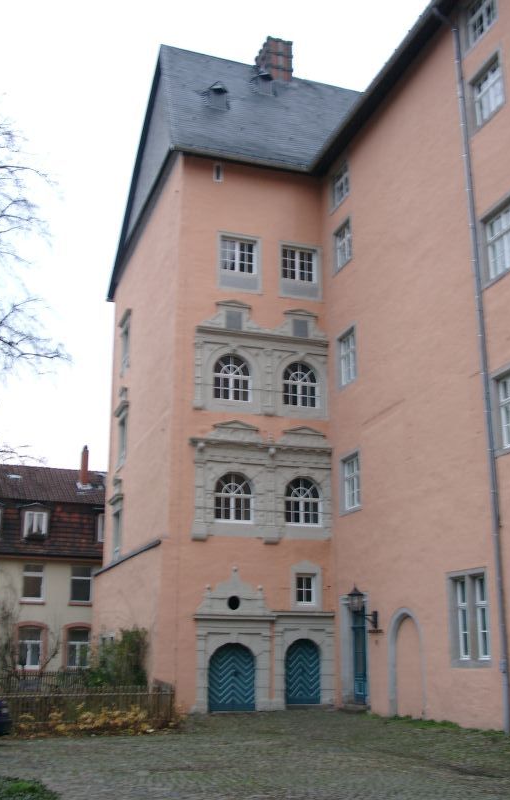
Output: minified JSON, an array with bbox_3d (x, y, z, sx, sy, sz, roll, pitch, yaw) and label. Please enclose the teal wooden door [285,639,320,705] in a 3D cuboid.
[{"bbox_3d":[1.697,9.517,30.824,1.299,2.213,0.150,6,-18,-18],"label":"teal wooden door"}]

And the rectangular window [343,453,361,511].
[{"bbox_3d":[3.167,2.667,28.608,0.200,1.680,1.250,6,-18,-17],"label":"rectangular window"}]

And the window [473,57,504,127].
[{"bbox_3d":[6.066,-8.017,22.864,0.200,1.360,1.200,6,-18,-17],"label":"window"}]

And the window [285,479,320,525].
[{"bbox_3d":[1.604,3.429,29.685,1.240,1.570,0.200,6,-18,-16],"label":"window"}]

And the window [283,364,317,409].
[{"bbox_3d":[1.780,-0.595,33.895,1.425,1.806,0.200,6,-18,-18],"label":"window"}]

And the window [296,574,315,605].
[{"bbox_3d":[1.657,6.220,28.828,0.670,0.940,0.200,6,-18,-16],"label":"window"}]

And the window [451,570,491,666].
[{"bbox_3d":[5.156,5.273,21.207,0.200,2.120,1.500,6,-18,-17],"label":"window"}]

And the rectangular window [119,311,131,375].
[{"bbox_3d":[-6.368,-2.801,43.434,0.300,2.955,1.901,6,-18,-18],"label":"rectangular window"}]

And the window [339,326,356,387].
[{"bbox_3d":[3.160,-1.479,30.076,0.200,1.770,1.200,6,-18,-17],"label":"window"}]

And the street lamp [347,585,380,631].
[{"bbox_3d":[3.442,6.620,28.174,0.923,1.366,0.464,5,-17,-16],"label":"street lamp"}]

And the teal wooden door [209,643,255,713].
[{"bbox_3d":[-0.787,9.465,29.976,1.659,2.223,0.150,6,-18,-18],"label":"teal wooden door"}]

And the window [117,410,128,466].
[{"bbox_3d":[-5.515,1.612,36.542,0.200,2.120,1.200,7,-19,-20],"label":"window"}]

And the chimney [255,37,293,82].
[{"bbox_3d":[1.017,-17.579,46.808,1.376,2.643,1.827,6,-18,-18],"label":"chimney"}]

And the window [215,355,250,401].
[{"bbox_3d":[-0.766,-0.777,30.262,1.340,1.620,0.200,6,-18,-16],"label":"window"}]

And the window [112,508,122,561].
[{"bbox_3d":[-5.591,5.437,35.439,0.200,1.970,1.200,7,-19,-20],"label":"window"}]

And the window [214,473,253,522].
[{"bbox_3d":[-0.754,3.547,31.768,1.475,1.845,0.200,6,-18,-18],"label":"window"}]

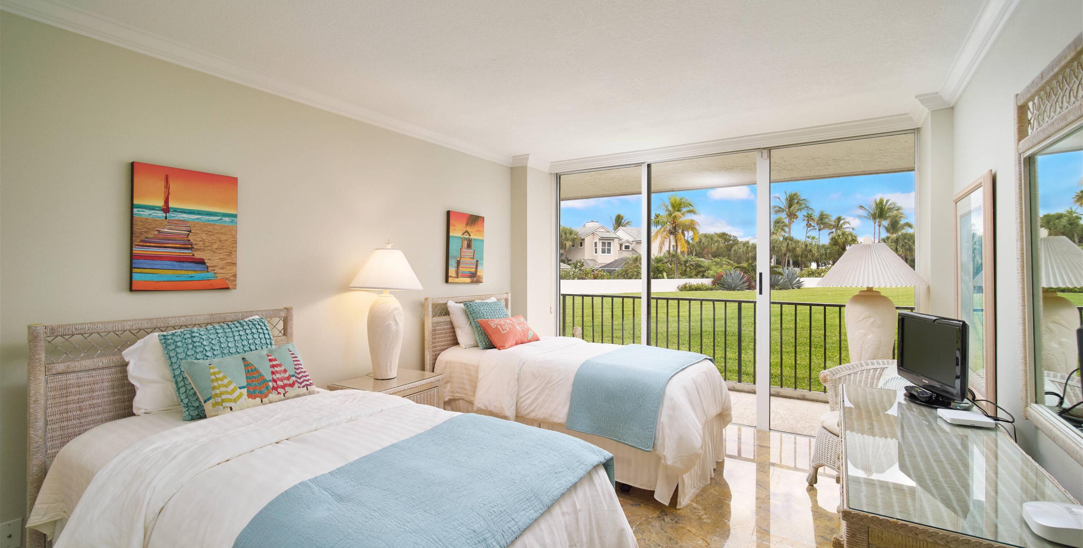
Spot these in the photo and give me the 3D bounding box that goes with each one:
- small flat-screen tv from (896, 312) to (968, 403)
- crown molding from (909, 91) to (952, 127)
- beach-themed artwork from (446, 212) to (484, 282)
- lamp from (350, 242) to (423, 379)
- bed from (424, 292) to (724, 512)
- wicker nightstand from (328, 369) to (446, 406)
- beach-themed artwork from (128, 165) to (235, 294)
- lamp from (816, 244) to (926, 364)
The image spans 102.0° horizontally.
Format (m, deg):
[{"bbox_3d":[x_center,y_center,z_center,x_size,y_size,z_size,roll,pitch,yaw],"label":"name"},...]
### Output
[{"bbox_3d":[1.625,0.354,1.850,0.160,0.355,0.430,0,0,15],"label":"small flat-screen tv"},{"bbox_3d":[2.559,-1.072,2.906,0.200,0.090,0.480,0,0,32],"label":"crown molding"},{"bbox_3d":[-0.643,-0.218,3.748,0.036,0.590,0.405,0,0,34],"label":"beach-themed artwork"},{"bbox_3d":[-1.030,0.235,2.890,0.485,0.900,0.485,0,0,34],"label":"lamp"},{"bbox_3d":[0.250,0.742,3.305,2.020,1.115,1.060,0,0,31],"label":"bed"},{"bbox_3d":[-1.000,0.995,2.865,0.430,0.610,0.540,0,0,33],"label":"wicker nightstand"},{"bbox_3d":[-1.760,-0.217,2.183,0.036,0.597,0.415,0,0,34],"label":"beach-themed artwork"},{"bbox_3d":[2.070,0.250,2.760,0.680,0.950,0.680,0,0,34],"label":"lamp"}]

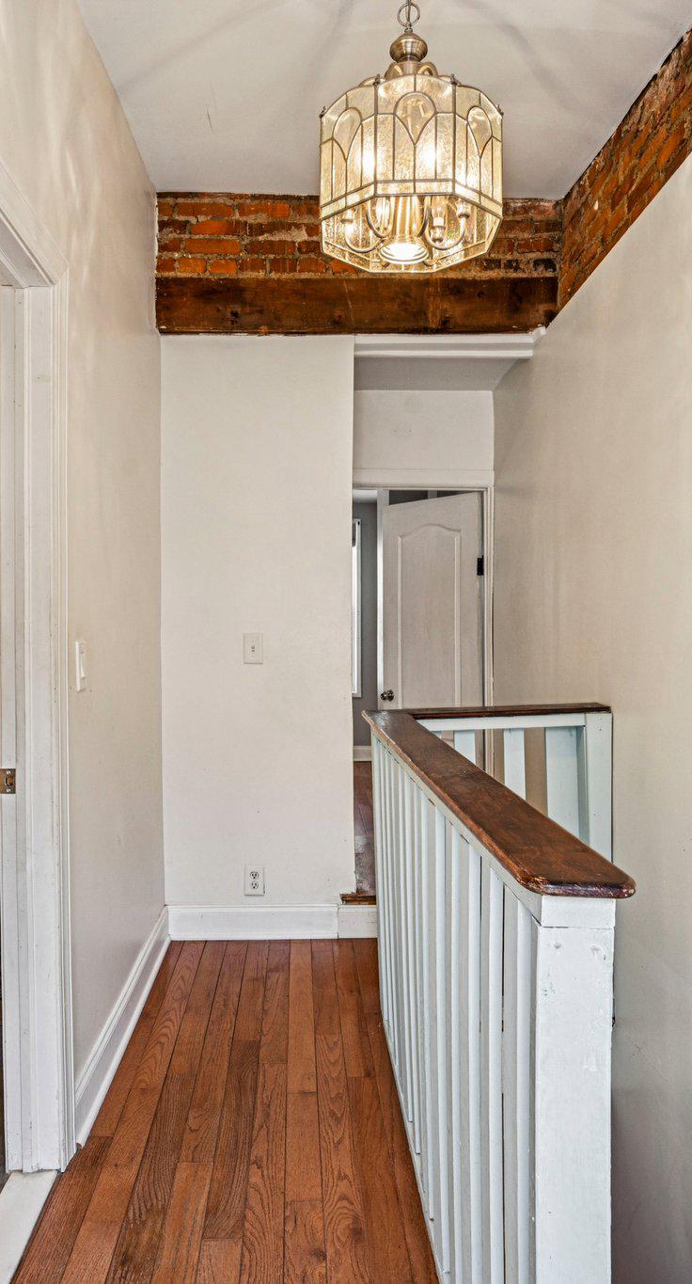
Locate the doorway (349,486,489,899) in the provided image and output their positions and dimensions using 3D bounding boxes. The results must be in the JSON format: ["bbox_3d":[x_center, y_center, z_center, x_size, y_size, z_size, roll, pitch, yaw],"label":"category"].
[{"bbox_3d":[0.355,0.140,4.200,0.690,1.820,0.130,0,1,-3],"label":"doorway"}]

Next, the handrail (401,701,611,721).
[{"bbox_3d":[0.500,0.219,2.695,0.670,0.025,0.120,-1,1,-3],"label":"handrail"}]

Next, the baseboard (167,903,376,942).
[{"bbox_3d":[-0.262,1.083,3.315,0.840,0.142,0.020,0,1,-3],"label":"baseboard"}]

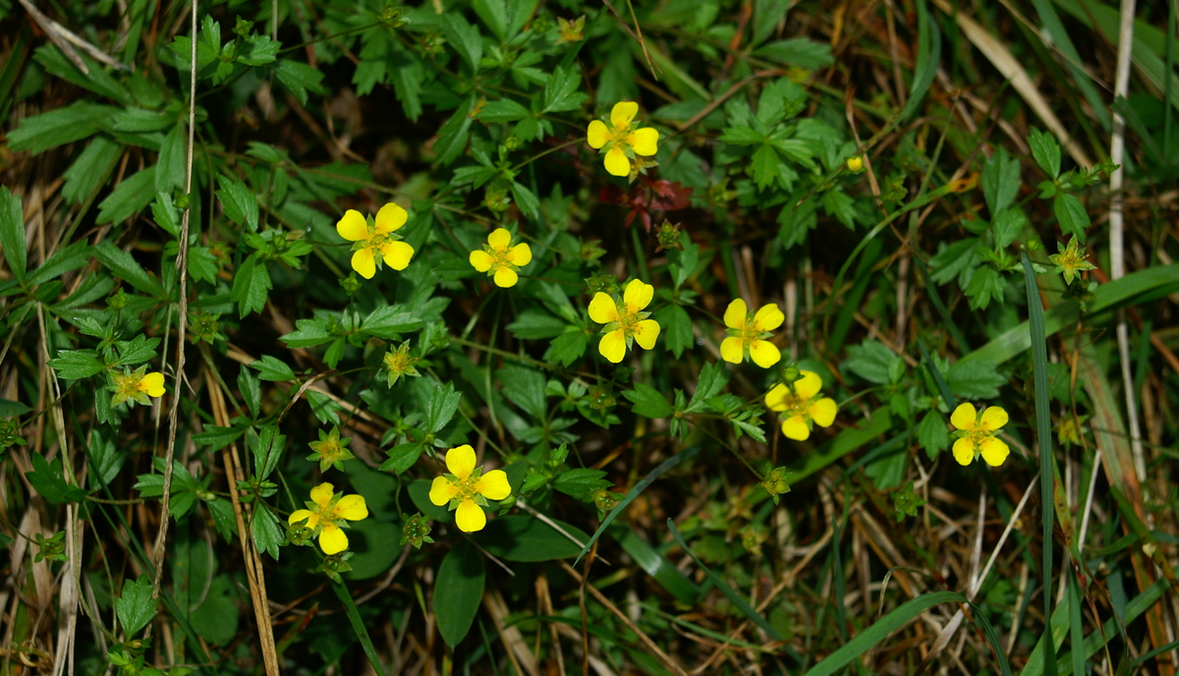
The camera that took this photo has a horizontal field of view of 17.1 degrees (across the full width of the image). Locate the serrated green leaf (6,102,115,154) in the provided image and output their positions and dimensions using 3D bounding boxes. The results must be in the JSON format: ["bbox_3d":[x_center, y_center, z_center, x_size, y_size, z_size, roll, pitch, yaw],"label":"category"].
[{"bbox_3d":[-0.078,-0.031,0.580,0.016,0.003,0.006,-15,67,-6],"label":"serrated green leaf"}]

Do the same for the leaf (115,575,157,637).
[{"bbox_3d":[-0.065,0.038,0.564,0.006,0.003,0.009,9,70,3],"label":"leaf"}]

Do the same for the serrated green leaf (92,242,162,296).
[{"bbox_3d":[-0.061,-0.009,0.522,0.012,0.002,0.003,37,70,16],"label":"serrated green leaf"}]

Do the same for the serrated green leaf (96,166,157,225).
[{"bbox_3d":[-0.068,-0.021,0.575,0.011,0.003,0.005,-39,72,-15],"label":"serrated green leaf"}]

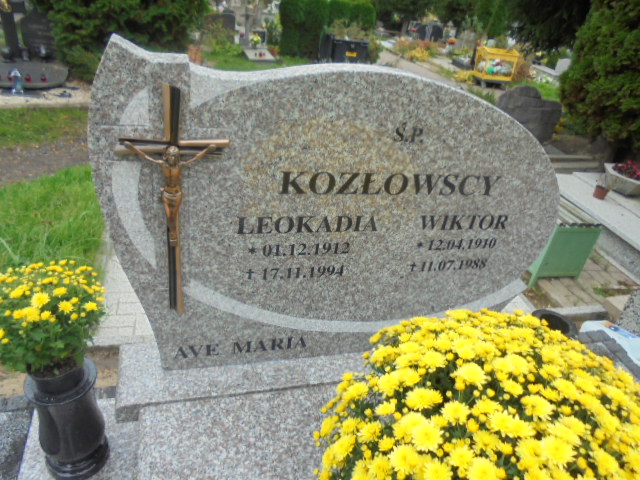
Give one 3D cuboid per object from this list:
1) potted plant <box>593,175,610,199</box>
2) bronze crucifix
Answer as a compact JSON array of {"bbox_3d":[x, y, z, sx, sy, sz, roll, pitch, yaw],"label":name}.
[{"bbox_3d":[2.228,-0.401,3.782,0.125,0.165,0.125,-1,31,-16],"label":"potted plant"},{"bbox_3d":[-0.350,-0.057,1.168,0.247,0.620,0.070,-1,31,-16],"label":"bronze crucifix"}]

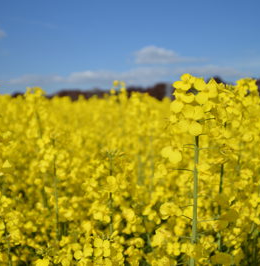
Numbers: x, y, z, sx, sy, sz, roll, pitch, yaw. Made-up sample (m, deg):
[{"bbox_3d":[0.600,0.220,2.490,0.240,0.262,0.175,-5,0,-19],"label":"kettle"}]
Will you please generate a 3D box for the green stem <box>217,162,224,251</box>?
[{"bbox_3d":[0.145,0.119,0.480,0.006,0.150,0.006,1,6,0],"label":"green stem"}]

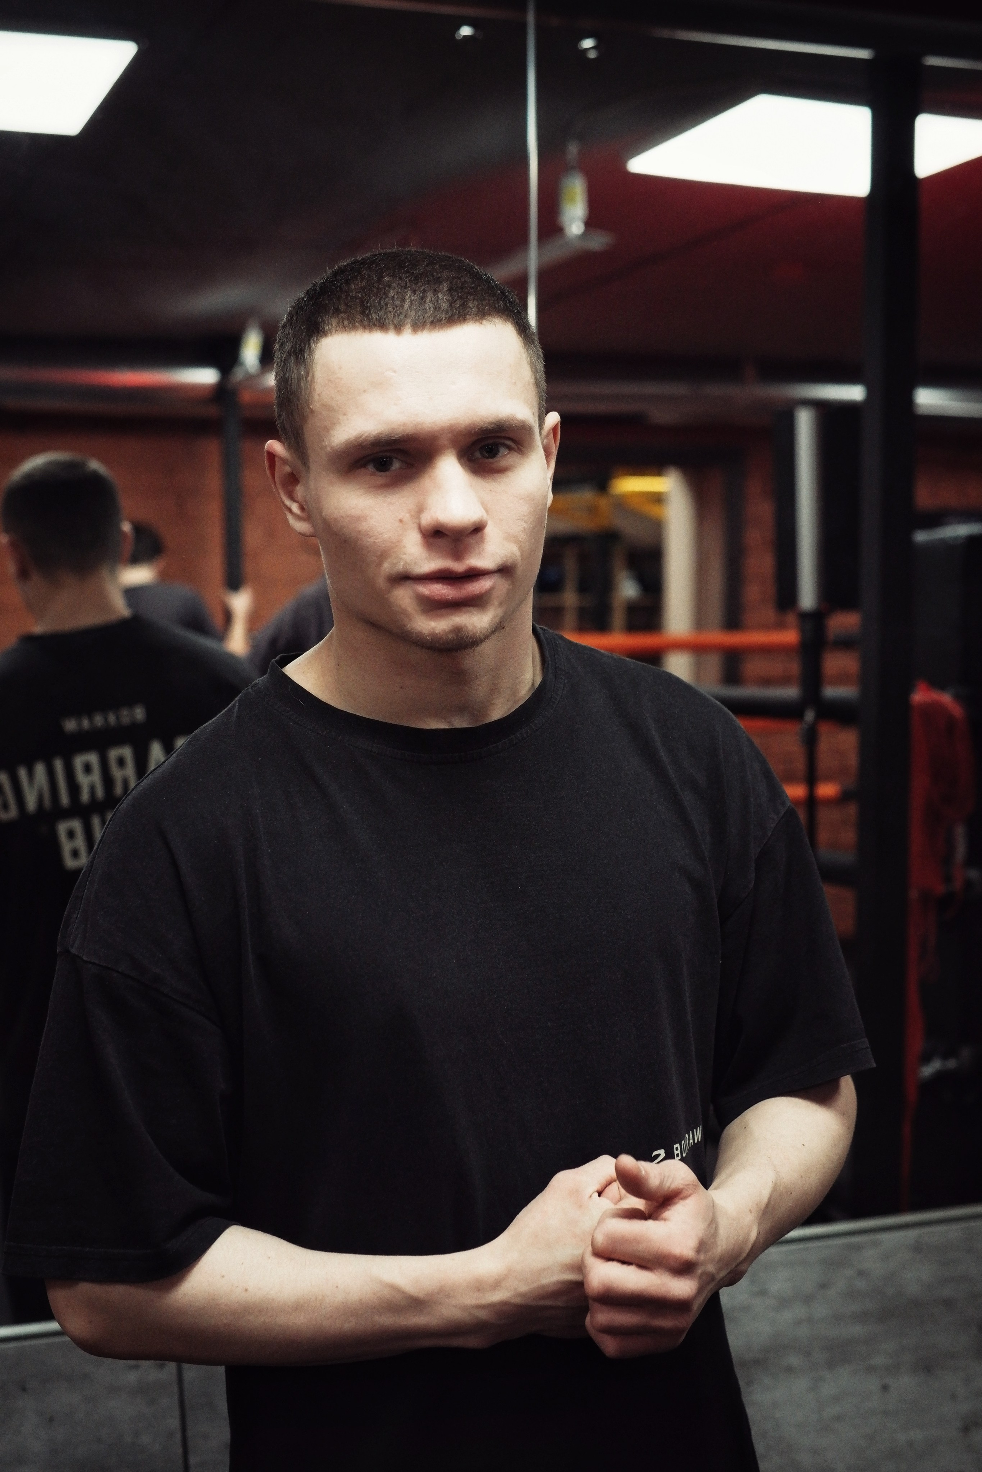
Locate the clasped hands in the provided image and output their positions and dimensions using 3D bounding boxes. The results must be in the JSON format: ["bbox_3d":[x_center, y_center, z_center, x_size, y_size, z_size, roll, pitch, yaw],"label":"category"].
[{"bbox_3d":[0.074,0.294,1.040,0.142,0.113,0.130,-1,5,-9],"label":"clasped hands"}]

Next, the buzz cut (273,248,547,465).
[{"bbox_3d":[-0.047,-0.218,1.140,0.168,0.165,0.192,-7,6,-11],"label":"buzz cut"}]

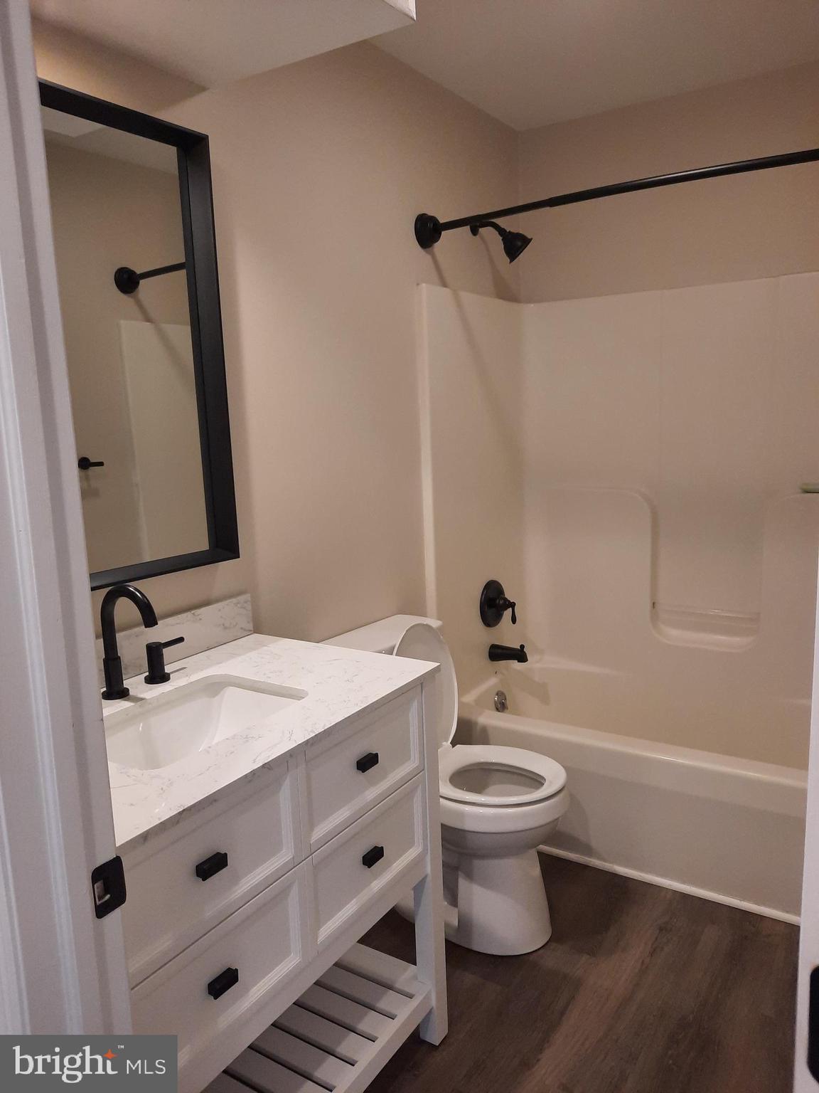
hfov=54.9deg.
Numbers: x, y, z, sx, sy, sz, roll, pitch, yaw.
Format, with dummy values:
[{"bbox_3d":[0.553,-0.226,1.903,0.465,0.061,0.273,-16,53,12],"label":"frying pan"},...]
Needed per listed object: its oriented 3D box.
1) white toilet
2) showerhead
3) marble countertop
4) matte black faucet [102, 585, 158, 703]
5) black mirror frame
[{"bbox_3d":[0.136,0.649,2.246,0.660,0.800,0.430,4,12,33],"label":"white toilet"},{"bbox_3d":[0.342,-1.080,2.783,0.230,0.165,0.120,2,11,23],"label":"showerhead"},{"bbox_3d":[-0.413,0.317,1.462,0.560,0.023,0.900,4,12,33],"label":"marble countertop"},{"bbox_3d":[-0.538,0.184,1.518,0.172,0.228,0.054,4,12,33],"label":"matte black faucet"},{"bbox_3d":[-0.650,-0.370,1.482,0.055,0.930,0.770,4,12,33],"label":"black mirror frame"}]

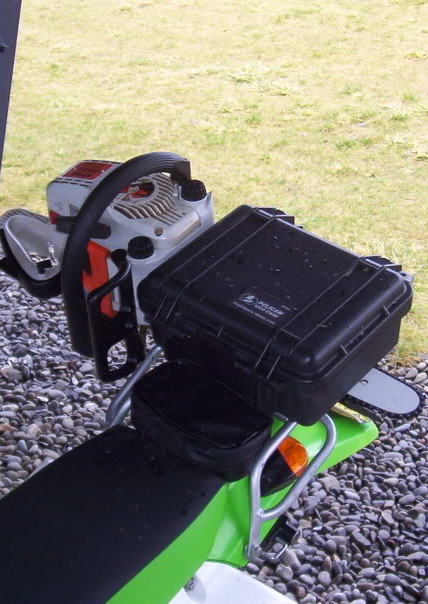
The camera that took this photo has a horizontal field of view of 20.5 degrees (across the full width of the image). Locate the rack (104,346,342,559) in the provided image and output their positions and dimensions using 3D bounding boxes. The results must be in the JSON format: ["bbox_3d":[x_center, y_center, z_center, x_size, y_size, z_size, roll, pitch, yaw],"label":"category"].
[{"bbox_3d":[0.046,0.151,1.571,0.240,0.160,0.297,27,49,32],"label":"rack"}]

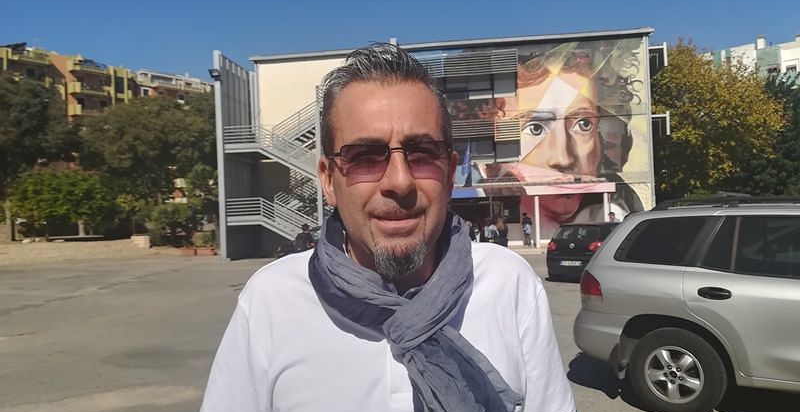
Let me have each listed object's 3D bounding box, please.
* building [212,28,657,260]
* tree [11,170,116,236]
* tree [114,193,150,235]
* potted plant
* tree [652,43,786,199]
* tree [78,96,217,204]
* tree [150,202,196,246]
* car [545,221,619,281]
[{"bbox_3d":[2.859,-3.073,38.017,23.000,11.500,16.000,-2,-2,6],"label":"building"},{"bbox_3d":[-24.012,0.195,42.500,6.500,4.700,6.000,-1,-2,-29],"label":"tree"},{"bbox_3d":[-19.142,0.877,43.000,2.600,3.300,2.500,-1,-2,-24],"label":"tree"},{"bbox_3d":[-12.007,2.466,37.000,1.400,1.500,1.000,-2,-2,-6],"label":"potted plant"},{"bbox_3d":[20.078,-3.778,38.000,8.800,11.600,8.600,-3,-2,28],"label":"tree"},{"bbox_3d":[-20.345,-2.789,49.000,10.800,11.200,10.000,-1,-2,-22],"label":"tree"},{"bbox_3d":[-15.266,1.350,40.500,3.100,3.100,2.800,-1,-2,-21],"label":"tree"},{"bbox_3d":[5.500,1.142,16.200,1.770,1.480,4.200,-4,-2,37],"label":"car"}]

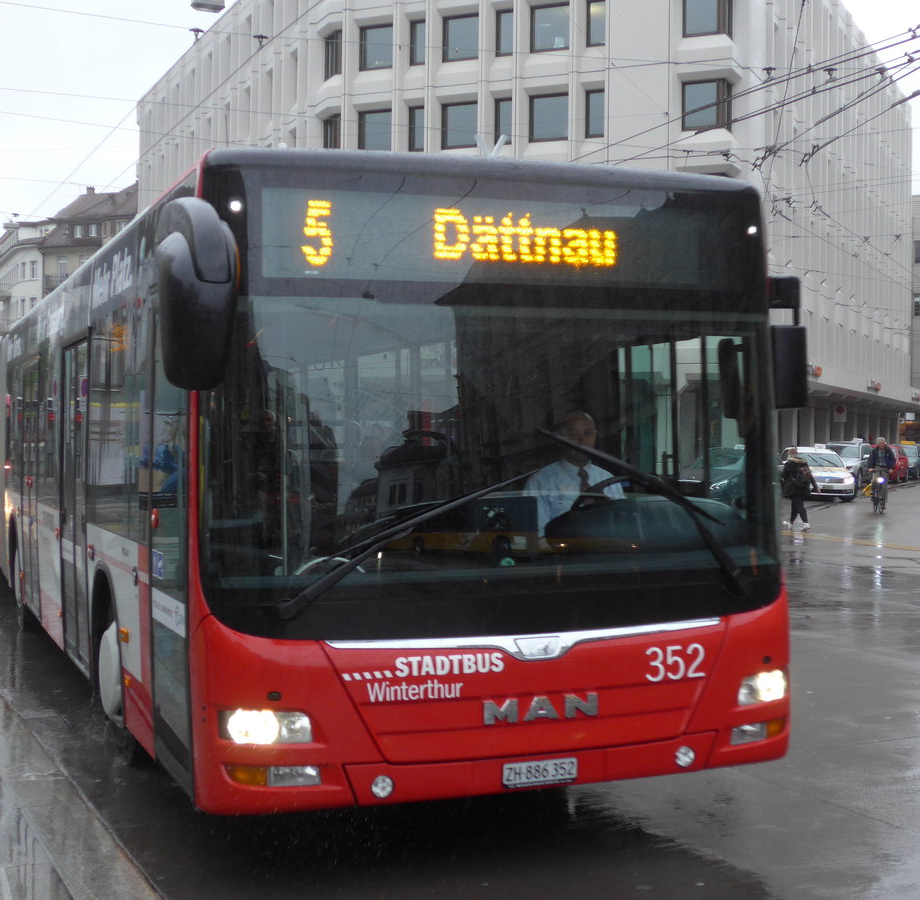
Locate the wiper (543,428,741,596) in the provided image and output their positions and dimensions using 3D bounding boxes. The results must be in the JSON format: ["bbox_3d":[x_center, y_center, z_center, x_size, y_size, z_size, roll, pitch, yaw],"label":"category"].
[{"bbox_3d":[0.730,0.241,5.942,0.910,0.645,0.120,-1,1,-21],"label":"wiper"}]

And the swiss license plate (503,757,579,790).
[{"bbox_3d":[0.303,1.209,5.730,0.305,0.090,0.020,-1,1,-21],"label":"swiss license plate"}]

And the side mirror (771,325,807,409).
[{"bbox_3d":[1.428,-0.360,6.593,0.190,0.360,0.080,-1,1,-39],"label":"side mirror"}]

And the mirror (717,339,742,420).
[{"bbox_3d":[1.129,-0.294,6.417,0.060,0.330,0.150,0,1,31],"label":"mirror"}]

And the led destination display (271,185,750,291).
[{"bbox_3d":[0.181,-0.806,5.992,1.920,0.340,0.100,-1,1,-21],"label":"led destination display"}]

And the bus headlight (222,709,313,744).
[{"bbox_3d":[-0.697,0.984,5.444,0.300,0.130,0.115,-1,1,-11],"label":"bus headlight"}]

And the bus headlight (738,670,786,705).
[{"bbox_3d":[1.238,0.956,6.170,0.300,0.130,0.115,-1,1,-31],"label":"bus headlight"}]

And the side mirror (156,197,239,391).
[{"bbox_3d":[-0.876,-0.525,5.092,0.260,0.630,0.210,-1,1,1],"label":"side mirror"}]

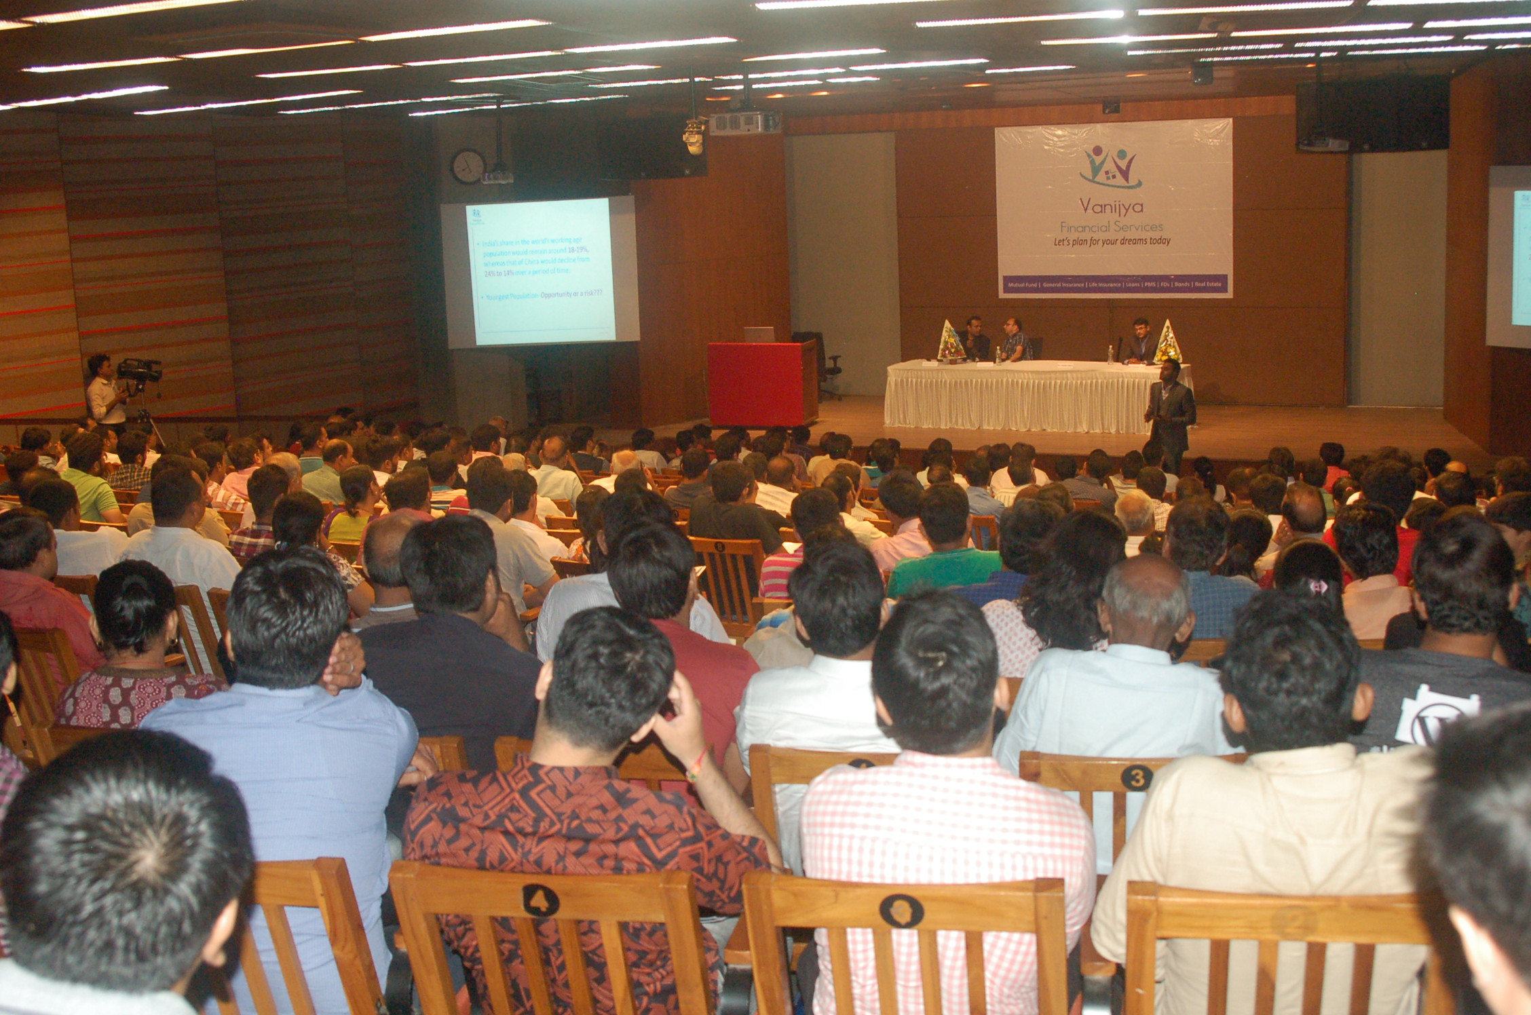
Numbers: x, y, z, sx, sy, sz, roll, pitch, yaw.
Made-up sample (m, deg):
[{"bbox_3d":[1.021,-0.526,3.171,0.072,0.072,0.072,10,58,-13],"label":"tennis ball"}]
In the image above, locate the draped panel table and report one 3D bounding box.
[{"bbox_3d":[3.307,-1.345,21.486,3.685,0.740,0.860,3,12,25],"label":"draped panel table"}]

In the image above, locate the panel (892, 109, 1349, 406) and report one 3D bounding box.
[{"bbox_3d":[4.510,-3.155,23.134,5.836,3.594,0.100,3,12,23],"label":"panel"}]

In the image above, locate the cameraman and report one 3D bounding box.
[{"bbox_3d":[-6.710,-0.738,18.355,0.450,1.680,0.500,-3,11,-8],"label":"cameraman"}]

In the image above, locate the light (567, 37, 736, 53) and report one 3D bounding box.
[{"bbox_3d":[-0.737,-2.982,11.500,1.220,0.080,0.300,1,12,19],"label":"light"}]

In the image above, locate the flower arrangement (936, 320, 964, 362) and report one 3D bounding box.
[{"bbox_3d":[2.279,-2.032,21.900,0.360,0.540,0.220,3,12,25],"label":"flower arrangement"}]

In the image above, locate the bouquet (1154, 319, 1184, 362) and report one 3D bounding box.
[{"bbox_3d":[4.756,-1.950,21.001,0.340,0.520,0.220,2,11,20],"label":"bouquet"}]

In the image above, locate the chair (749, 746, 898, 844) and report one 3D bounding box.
[{"bbox_3d":[0.266,0.869,3.864,0.500,0.900,0.580,0,11,12],"label":"chair"}]

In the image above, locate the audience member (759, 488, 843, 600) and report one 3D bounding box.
[{"bbox_3d":[0.285,0.500,7.301,0.480,1.250,0.780,2,12,21],"label":"audience member"}]

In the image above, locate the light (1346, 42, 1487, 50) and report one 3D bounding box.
[{"bbox_3d":[5.697,-4.013,15.600,1.220,0.060,0.100,0,11,12],"label":"light"}]

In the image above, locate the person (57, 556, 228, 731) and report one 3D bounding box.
[{"bbox_3d":[-1.426,0.680,4.461,0.460,1.220,0.760,-2,11,4],"label":"person"}]

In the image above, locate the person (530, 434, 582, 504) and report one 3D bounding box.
[{"bbox_3d":[-1.348,0.092,12.504,0.480,1.250,0.780,1,12,19],"label":"person"}]

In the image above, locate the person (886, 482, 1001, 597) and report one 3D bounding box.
[{"bbox_3d":[0.748,0.493,7.112,0.500,1.260,0.780,0,11,11],"label":"person"}]

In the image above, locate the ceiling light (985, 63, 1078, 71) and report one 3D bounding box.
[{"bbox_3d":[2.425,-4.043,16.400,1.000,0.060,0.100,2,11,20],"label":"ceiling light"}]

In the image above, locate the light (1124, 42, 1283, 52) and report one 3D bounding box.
[{"bbox_3d":[3.475,-3.632,14.100,1.220,0.060,0.100,1,11,16],"label":"light"}]

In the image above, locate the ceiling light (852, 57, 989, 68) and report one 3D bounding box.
[{"bbox_3d":[1.276,-3.683,14.800,1.220,0.060,0.100,3,12,23],"label":"ceiling light"}]

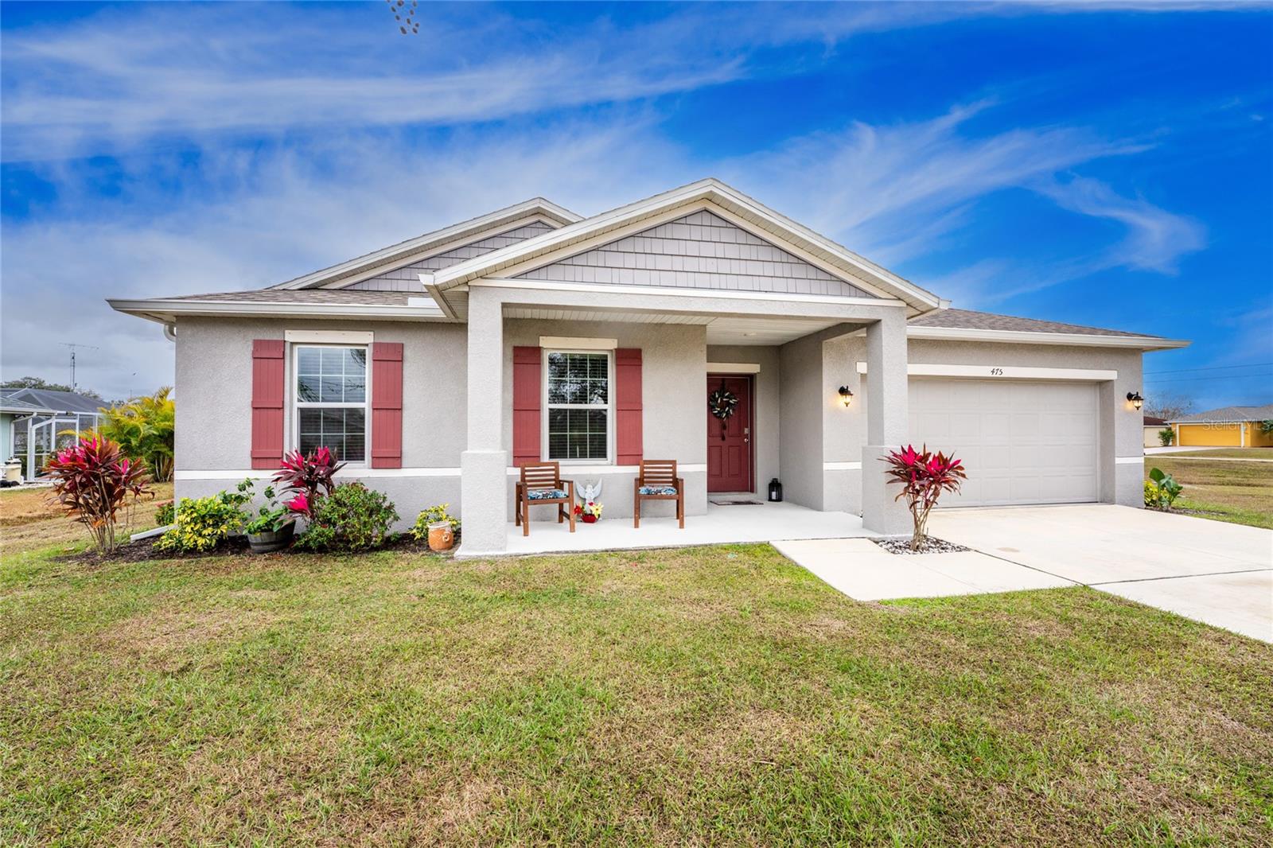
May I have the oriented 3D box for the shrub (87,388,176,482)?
[{"bbox_3d":[-14.392,0.323,14.600,2.400,2.750,2.400,0,-1,-45],"label":"shrub"}]

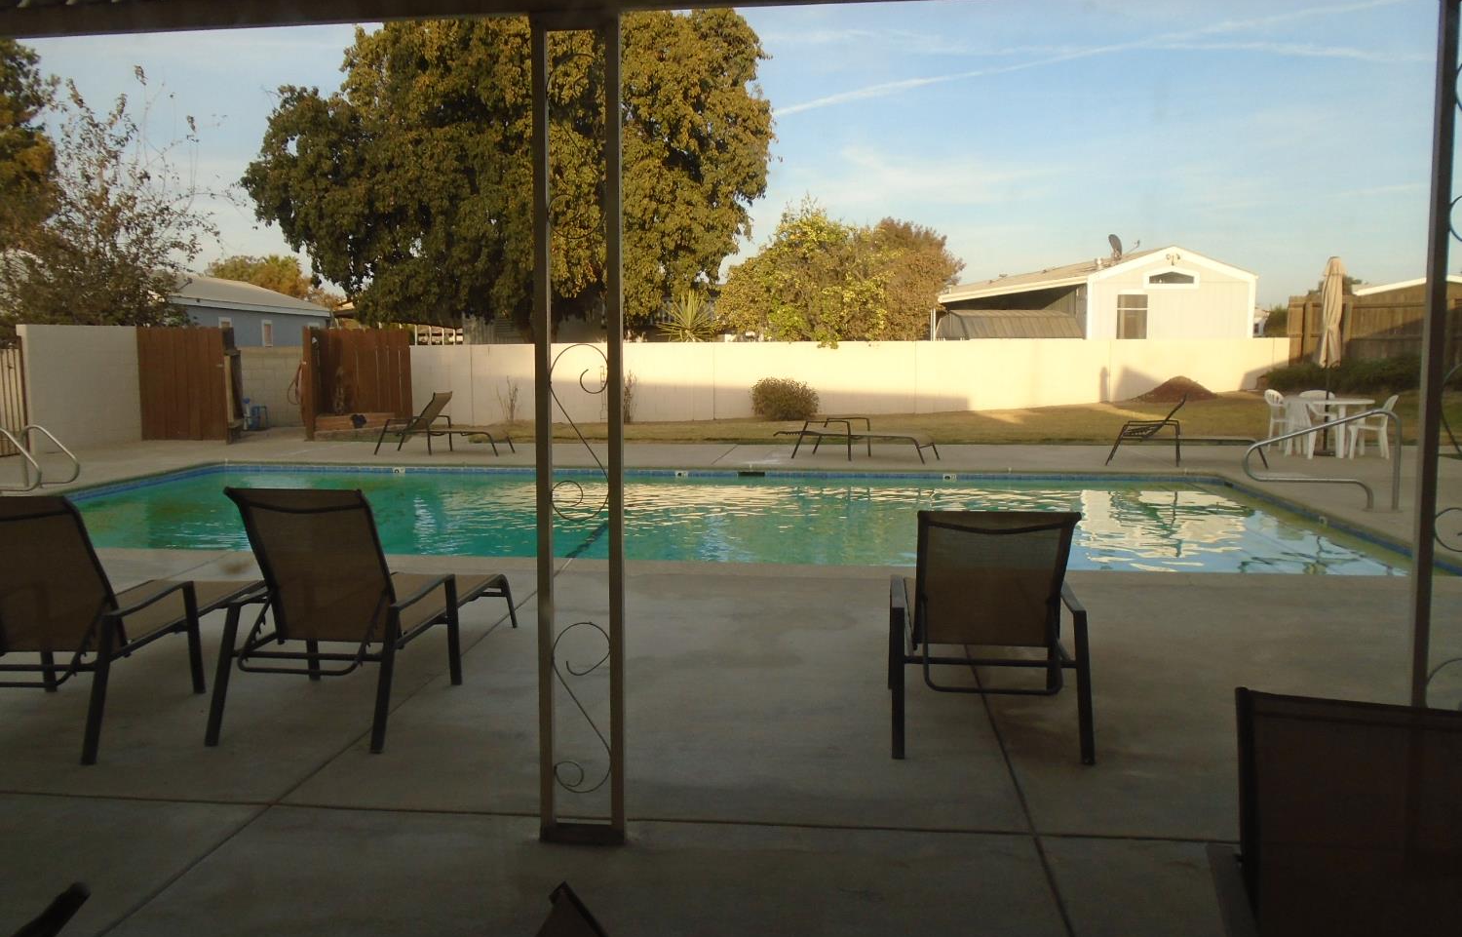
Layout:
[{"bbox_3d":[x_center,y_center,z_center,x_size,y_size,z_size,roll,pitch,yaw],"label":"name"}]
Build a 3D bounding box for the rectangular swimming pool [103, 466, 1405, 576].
[{"bbox_3d":[-0.761,1.038,10.132,11.463,1.500,5.352,1,7,6],"label":"rectangular swimming pool"}]

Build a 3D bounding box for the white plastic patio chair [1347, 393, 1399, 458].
[{"bbox_3d":[7.827,-0.525,13.407,0.550,0.790,0.560,2,7,19],"label":"white plastic patio chair"}]

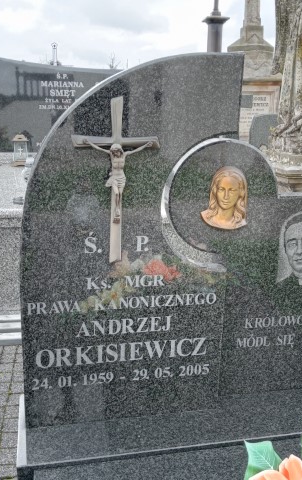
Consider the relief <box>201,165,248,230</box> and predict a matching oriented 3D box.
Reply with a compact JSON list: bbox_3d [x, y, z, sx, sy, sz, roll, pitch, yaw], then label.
[{"bbox_3d":[0.194,-0.106,1.337,0.131,0.166,0.040,-2,17,-12],"label":"relief"}]

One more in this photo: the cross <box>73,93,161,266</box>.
[{"bbox_3d":[-0.081,-0.132,1.199,0.200,0.384,0.050,-2,17,-12],"label":"cross"}]

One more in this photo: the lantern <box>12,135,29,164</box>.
[{"bbox_3d":[-1.294,-0.896,5.166,0.146,0.302,0.150,-1,16,-9],"label":"lantern"}]

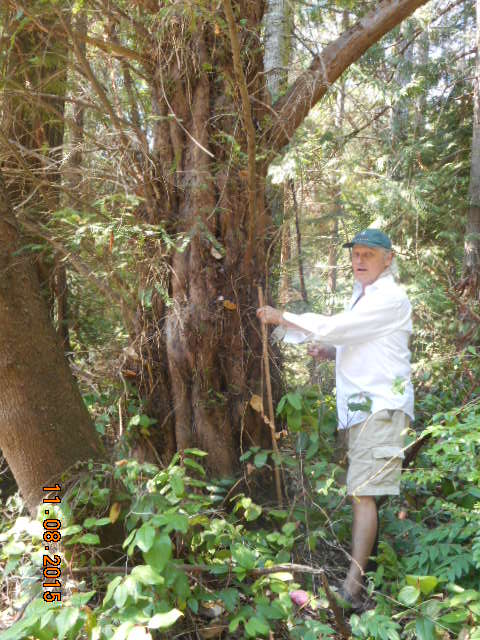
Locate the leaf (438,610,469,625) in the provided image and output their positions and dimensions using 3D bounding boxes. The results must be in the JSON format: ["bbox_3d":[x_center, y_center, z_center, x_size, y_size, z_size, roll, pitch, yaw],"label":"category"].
[{"bbox_3d":[0.748,1.042,2.850,0.100,0.020,0.055,-15,42,-2],"label":"leaf"}]

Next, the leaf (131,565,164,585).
[{"bbox_3d":[-0.284,0.782,2.500,0.100,0.020,0.055,-18,53,-20],"label":"leaf"}]

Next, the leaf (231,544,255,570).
[{"bbox_3d":[0.012,0.832,2.850,0.070,0.100,0.025,-41,-19,-18],"label":"leaf"}]

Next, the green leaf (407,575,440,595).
[{"bbox_3d":[0.684,0.992,3.050,0.100,0.070,0.025,7,-24,16],"label":"green leaf"}]

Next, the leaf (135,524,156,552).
[{"bbox_3d":[-0.302,0.698,2.600,0.060,0.084,0.020,7,-32,-2],"label":"leaf"}]

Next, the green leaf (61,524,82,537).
[{"bbox_3d":[-0.570,0.712,2.750,0.076,0.020,0.050,-13,48,-23],"label":"green leaf"}]

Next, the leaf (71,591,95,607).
[{"bbox_3d":[-0.491,0.873,2.550,0.084,0.020,0.055,-20,55,-25],"label":"leaf"}]

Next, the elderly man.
[{"bbox_3d":[0.431,0.454,3.750,0.680,1.740,0.550,-2,4,-27],"label":"elderly man"}]

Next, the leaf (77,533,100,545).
[{"bbox_3d":[-0.512,0.739,2.750,0.077,0.020,0.050,-6,45,-16],"label":"leaf"}]

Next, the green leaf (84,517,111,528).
[{"bbox_3d":[-0.490,0.697,2.800,0.100,0.020,0.050,-6,45,-15],"label":"green leaf"}]

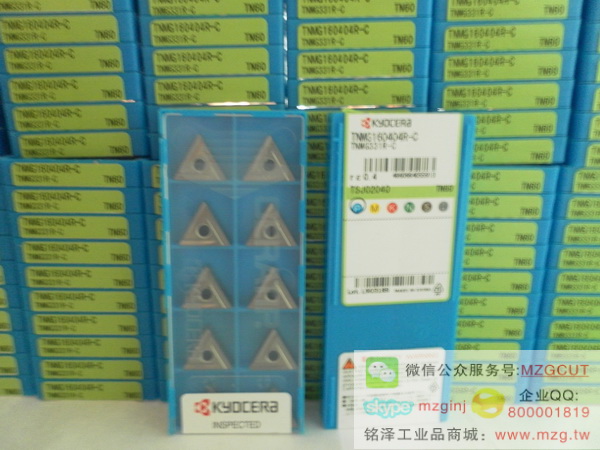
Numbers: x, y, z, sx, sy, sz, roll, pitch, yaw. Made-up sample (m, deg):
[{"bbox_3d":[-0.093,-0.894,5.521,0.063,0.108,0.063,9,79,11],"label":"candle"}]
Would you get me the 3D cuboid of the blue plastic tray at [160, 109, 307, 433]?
[{"bbox_3d":[-0.020,0.017,0.156,0.044,0.103,0.009,0,8,-1],"label":"blue plastic tray"}]

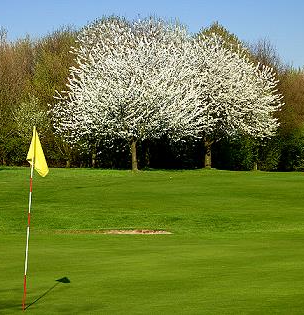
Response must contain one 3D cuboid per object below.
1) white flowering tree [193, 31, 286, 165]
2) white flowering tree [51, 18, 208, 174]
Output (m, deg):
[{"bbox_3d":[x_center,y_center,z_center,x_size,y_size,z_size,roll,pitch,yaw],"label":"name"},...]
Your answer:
[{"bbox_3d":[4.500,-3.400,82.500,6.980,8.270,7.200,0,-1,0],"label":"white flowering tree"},{"bbox_3d":[-1.400,-3.770,80.000,9.030,9.210,8.600,0,-1,0],"label":"white flowering tree"}]

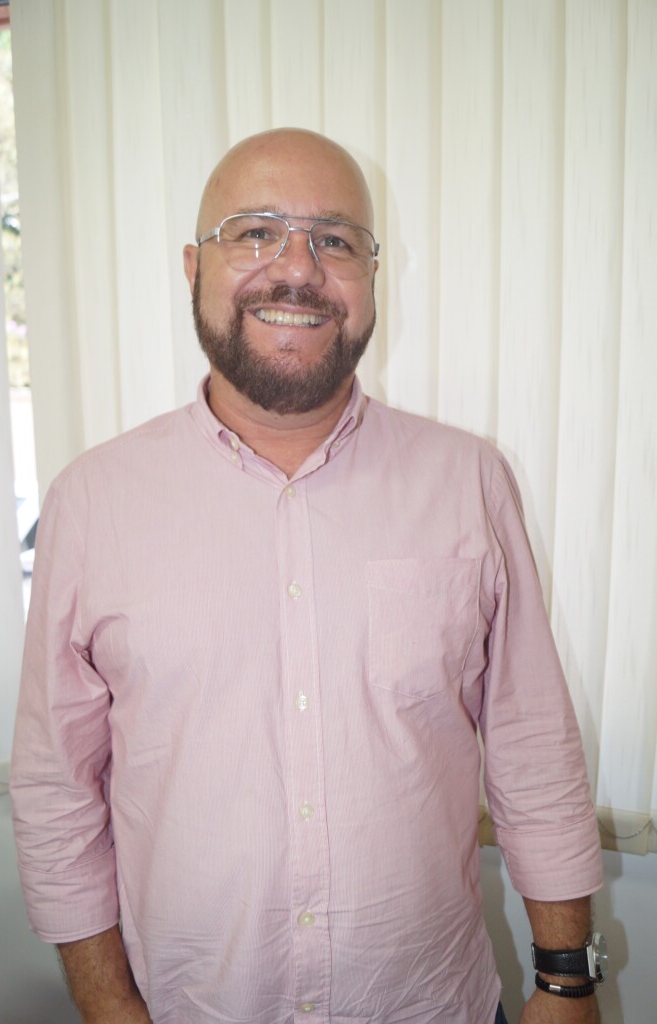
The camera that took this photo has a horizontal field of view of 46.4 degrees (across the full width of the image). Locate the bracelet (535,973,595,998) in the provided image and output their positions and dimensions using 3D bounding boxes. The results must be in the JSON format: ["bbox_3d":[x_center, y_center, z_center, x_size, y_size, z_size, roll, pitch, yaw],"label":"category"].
[{"bbox_3d":[0.230,0.459,0.750,0.060,0.017,0.066,4,-16,1],"label":"bracelet"}]

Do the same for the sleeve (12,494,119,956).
[{"bbox_3d":[-0.265,0.188,0.772,0.116,0.440,0.148,-1,-3,-6],"label":"sleeve"}]

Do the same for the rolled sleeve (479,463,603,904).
[{"bbox_3d":[0.214,0.164,0.797,0.118,0.435,0.145,-7,0,-6],"label":"rolled sleeve"}]

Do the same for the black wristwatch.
[{"bbox_3d":[0.236,0.439,0.757,0.068,0.048,0.066,-9,-18,28],"label":"black wristwatch"}]

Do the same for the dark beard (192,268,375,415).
[{"bbox_3d":[-0.043,-0.161,0.727,0.170,0.142,0.105,2,7,-8],"label":"dark beard"}]

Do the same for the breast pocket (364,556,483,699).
[{"bbox_3d":[0.090,0.112,0.738,0.115,0.138,0.025,-1,2,-15],"label":"breast pocket"}]

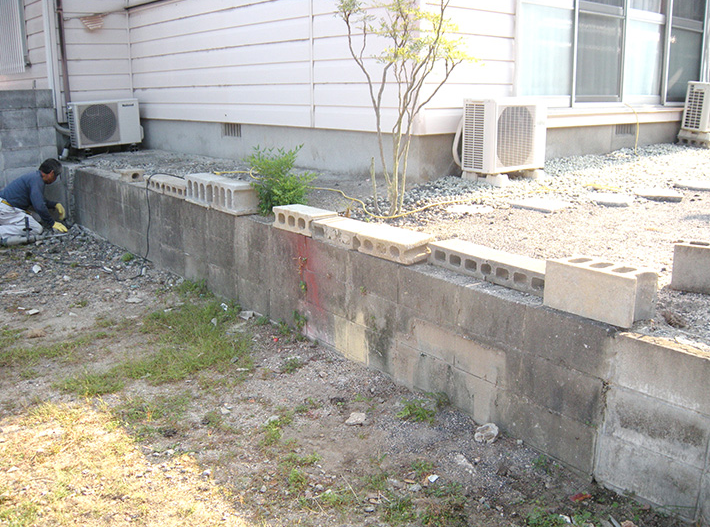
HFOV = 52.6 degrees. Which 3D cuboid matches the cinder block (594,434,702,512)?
[{"bbox_3d":[1.115,0.764,2.673,0.120,0.195,0.395,-11,18,-38],"label":"cinder block"}]

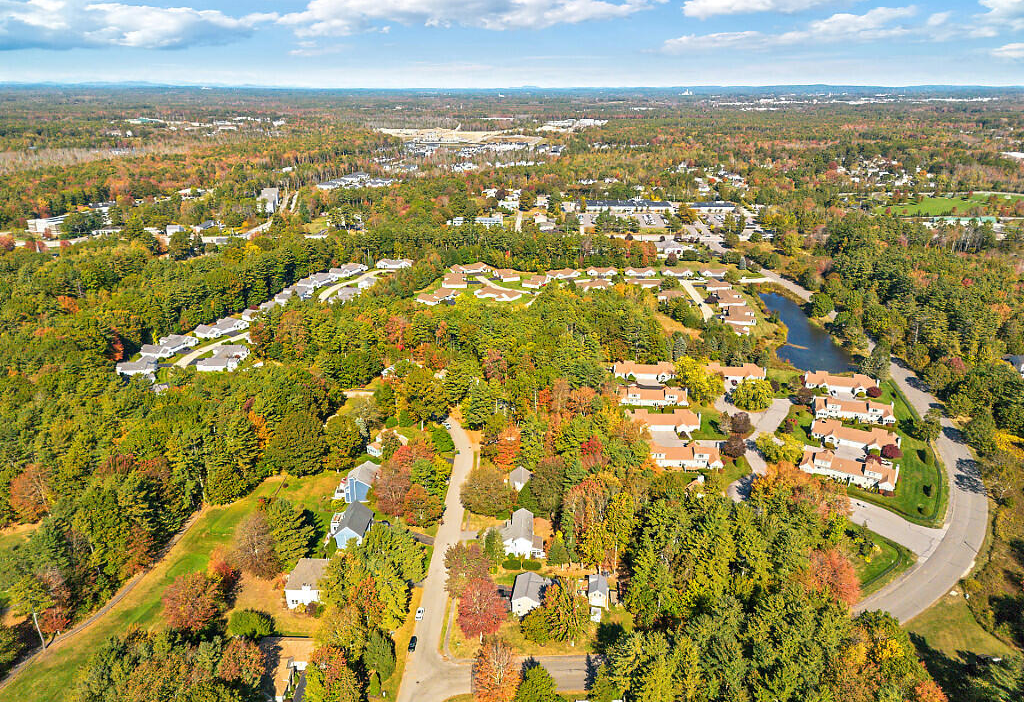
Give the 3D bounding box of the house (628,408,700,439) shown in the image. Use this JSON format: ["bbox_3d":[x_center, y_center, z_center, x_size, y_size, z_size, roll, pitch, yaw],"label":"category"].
[{"bbox_3d":[61.780,27.520,292.120,28.600,7.200,13.500,-1,21,-2],"label":"house"}]

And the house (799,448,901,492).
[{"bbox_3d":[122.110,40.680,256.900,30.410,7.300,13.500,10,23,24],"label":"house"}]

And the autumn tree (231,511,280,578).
[{"bbox_3d":[-72.500,55.140,200.850,13.500,16.000,13.500,0,21,0],"label":"autumn tree"}]

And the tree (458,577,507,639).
[{"bbox_3d":[-7.300,63.009,169.158,11.900,17.300,11.900,0,21,0],"label":"tree"}]

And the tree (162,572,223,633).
[{"bbox_3d":[-81.130,64.060,179.870,14.000,14.000,14.000,0,21,0],"label":"tree"}]

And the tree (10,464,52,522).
[{"bbox_3d":[-150.000,44.990,220.900,11.500,20.500,11.500,0,21,0],"label":"tree"}]

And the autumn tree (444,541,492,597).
[{"bbox_3d":[-12.210,60.010,194.440,11.300,15.000,11.300,0,21,0],"label":"autumn tree"}]

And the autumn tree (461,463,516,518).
[{"bbox_3d":[-7.300,42.790,226.403,17.400,15.000,17.400,0,21,0],"label":"autumn tree"}]

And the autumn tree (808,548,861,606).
[{"bbox_3d":[84.800,59.630,186.870,12.500,17.000,12.500,0,21,0],"label":"autumn tree"}]

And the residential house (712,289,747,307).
[{"bbox_3d":[140.440,-34.700,459.620,18.500,6.000,22.000,2,21,4],"label":"residential house"}]

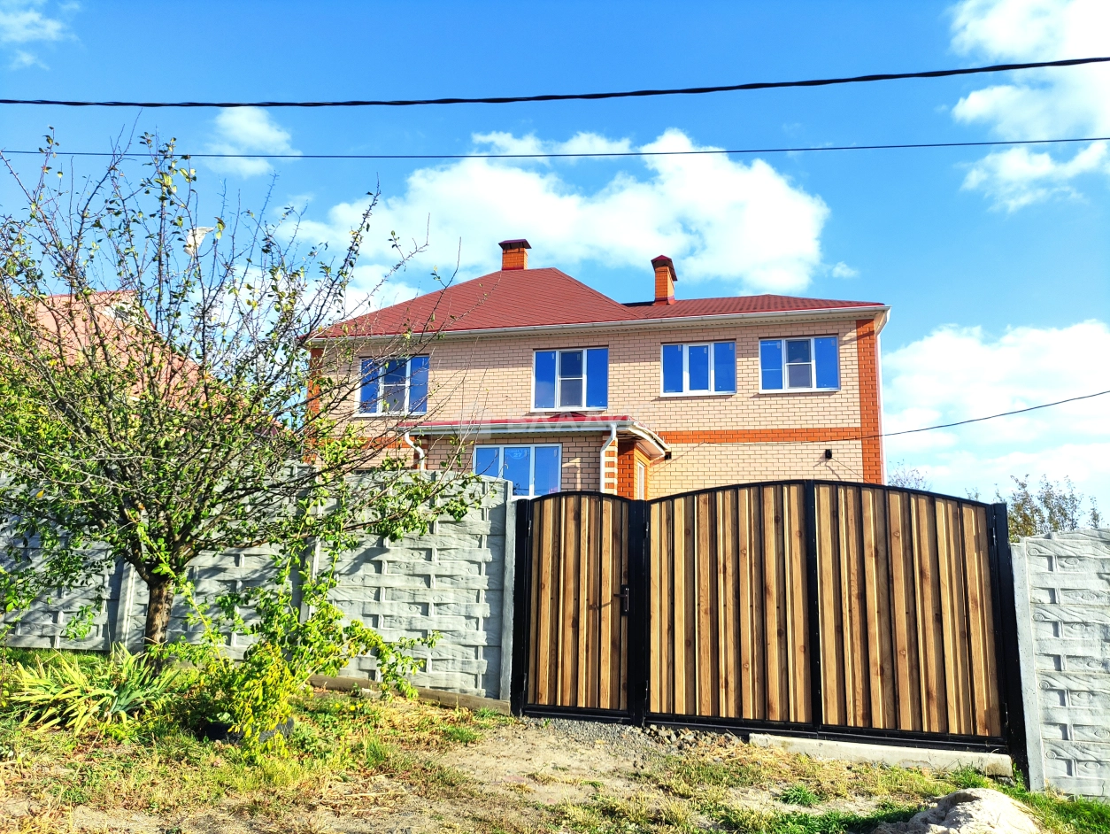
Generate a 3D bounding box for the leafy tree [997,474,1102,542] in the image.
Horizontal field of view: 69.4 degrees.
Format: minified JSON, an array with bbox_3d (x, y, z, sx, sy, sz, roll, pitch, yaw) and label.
[{"bbox_3d":[10.674,2.706,17.292,2.100,2.900,2.000,-5,-12,31],"label":"leafy tree"}]

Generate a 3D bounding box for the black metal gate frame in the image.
[{"bbox_3d":[1.631,1.624,6.835,4.103,2.161,0.120,-1,-10,14],"label":"black metal gate frame"}]

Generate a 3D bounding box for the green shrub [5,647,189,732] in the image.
[{"bbox_3d":[-3.185,1.871,5.632,1.100,0.520,0.900,6,-11,-28],"label":"green shrub"}]

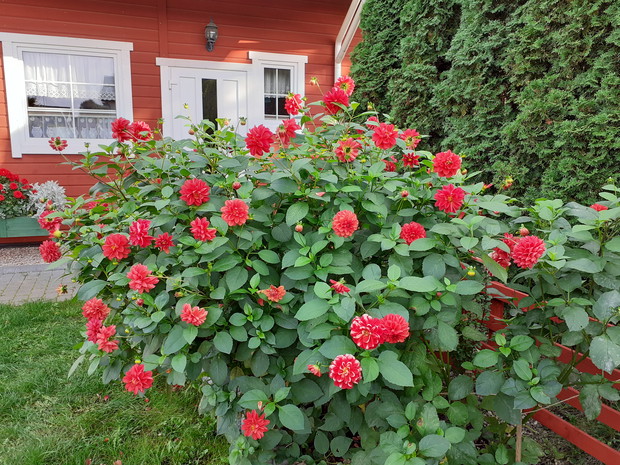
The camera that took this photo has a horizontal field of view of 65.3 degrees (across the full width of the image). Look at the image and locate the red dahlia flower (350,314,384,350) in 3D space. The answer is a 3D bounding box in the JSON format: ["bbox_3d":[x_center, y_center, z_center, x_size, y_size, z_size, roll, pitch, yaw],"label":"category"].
[{"bbox_3d":[0.184,0.321,1.550,0.109,0.114,0.062,2,-11,7],"label":"red dahlia flower"}]

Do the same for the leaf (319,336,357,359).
[{"bbox_3d":[0.089,0.373,1.570,0.126,0.020,0.085,-1,53,3],"label":"leaf"}]

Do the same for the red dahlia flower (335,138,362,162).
[{"bbox_3d":[0.143,-0.308,1.814,0.097,0.093,0.053,1,12,6],"label":"red dahlia flower"}]

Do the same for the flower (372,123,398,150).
[{"bbox_3d":[0.275,-0.349,1.760,0.095,0.096,0.056,0,-17,-6],"label":"flower"}]

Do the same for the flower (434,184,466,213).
[{"bbox_3d":[0.492,-0.119,1.700,0.107,0.105,0.058,3,-1,16],"label":"flower"}]

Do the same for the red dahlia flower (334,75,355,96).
[{"bbox_3d":[0.139,-0.586,1.922,0.082,0.086,0.048,1,12,3],"label":"red dahlia flower"}]

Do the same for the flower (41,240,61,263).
[{"bbox_3d":[-1.116,0.082,2.080,0.095,0.095,0.070,4,7,20],"label":"flower"}]

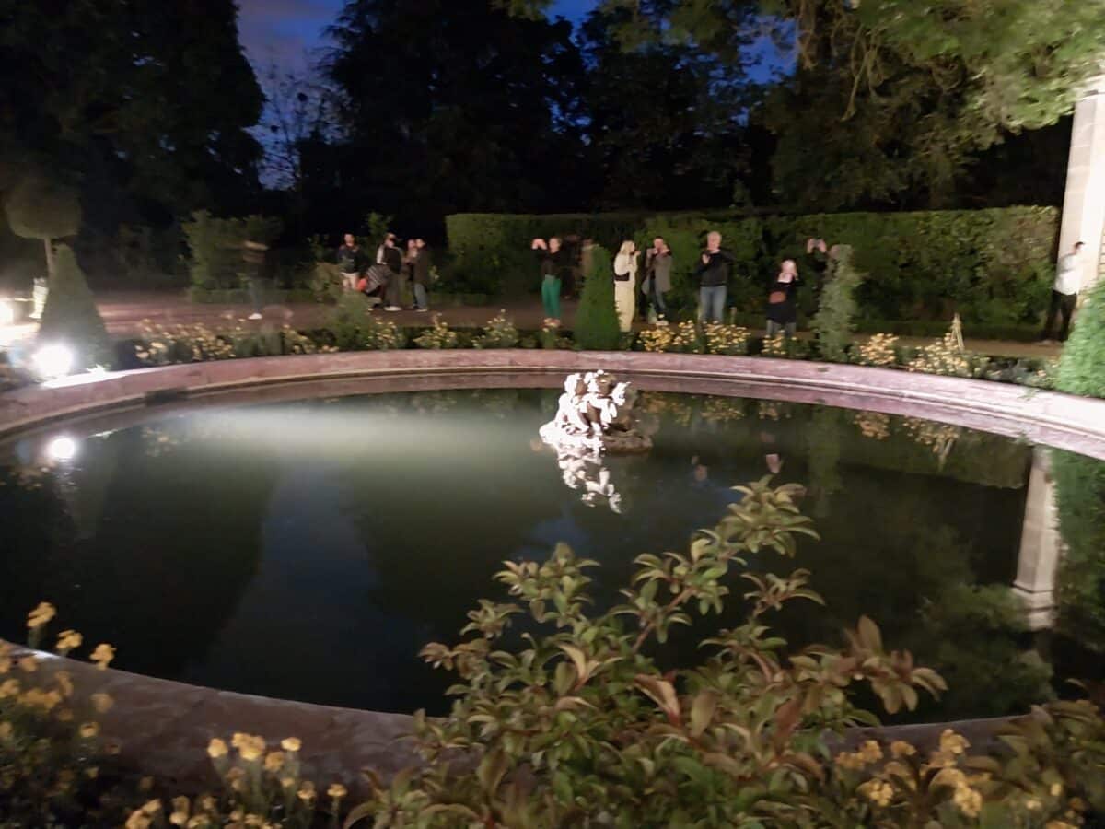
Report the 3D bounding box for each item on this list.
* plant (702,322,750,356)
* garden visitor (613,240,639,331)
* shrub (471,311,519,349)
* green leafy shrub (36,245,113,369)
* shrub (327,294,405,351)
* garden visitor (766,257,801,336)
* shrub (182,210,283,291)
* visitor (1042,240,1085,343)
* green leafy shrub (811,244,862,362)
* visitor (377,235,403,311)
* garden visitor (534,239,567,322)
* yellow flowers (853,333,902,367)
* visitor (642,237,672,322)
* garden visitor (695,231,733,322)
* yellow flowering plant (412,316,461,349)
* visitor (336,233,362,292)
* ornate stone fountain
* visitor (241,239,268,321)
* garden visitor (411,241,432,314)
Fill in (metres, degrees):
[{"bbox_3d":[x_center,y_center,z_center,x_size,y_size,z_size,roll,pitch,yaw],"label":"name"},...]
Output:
[{"bbox_3d":[2.547,-1.132,12.171,0.680,0.450,0.600,3,10,12],"label":"plant"},{"bbox_3d":[1.342,-2.266,14.802,0.480,1.639,0.460,7,13,27],"label":"garden visitor"},{"bbox_3d":[-0.851,-1.233,12.268,0.740,0.540,0.620,0,11,-4],"label":"shrub"},{"bbox_3d":[-5.370,-1.169,9.328,0.860,1.433,0.860,-6,13,-29],"label":"green leafy shrub"},{"bbox_3d":[-2.689,-1.355,11.951,1.050,0.770,0.800,-1,10,-13],"label":"shrub"},{"bbox_3d":[3.438,-1.635,12.387,0.480,1.340,0.400,-5,12,-30],"label":"garden visitor"},{"bbox_3d":[-8.511,-4.142,21.802,2.400,2.280,1.700,-3,12,-21],"label":"shrub"},{"bbox_3d":[9.004,-2.156,14.616,0.560,1.740,0.470,5,11,21],"label":"visitor"},{"bbox_3d":[3.864,-1.494,11.229,0.670,1.599,0.670,5,12,18],"label":"green leafy shrub"},{"bbox_3d":[-3.696,-3.216,18.844,0.560,1.767,0.420,-3,12,-16],"label":"visitor"},{"bbox_3d":[-0.082,-2.673,16.638,0.620,1.720,0.480,5,11,20],"label":"garden visitor"},{"bbox_3d":[4.275,-0.853,10.983,0.660,0.452,0.580,5,12,21],"label":"yellow flowers"},{"bbox_3d":[2.103,-2.637,16.444,0.520,1.745,0.460,10,15,40],"label":"visitor"},{"bbox_3d":[2.792,-2.219,14.244,0.640,1.808,0.450,4,12,17],"label":"garden visitor"},{"bbox_3d":[-1.703,-1.228,12.258,0.660,0.450,0.600,0,10,-8],"label":"yellow flowering plant"},{"bbox_3d":[-4.692,-3.295,19.161,0.560,1.740,0.400,0,10,-8],"label":"visitor"},{"bbox_3d":[0.351,-0.067,6.991,0.900,0.585,0.850,2,10,3],"label":"ornate stone fountain"},{"bbox_3d":[-6.084,-2.762,16.932,0.500,1.610,0.470,0,10,-6],"label":"visitor"},{"bbox_3d":[-3.008,-3.164,18.918,0.440,1.656,0.470,-8,15,-39],"label":"garden visitor"}]

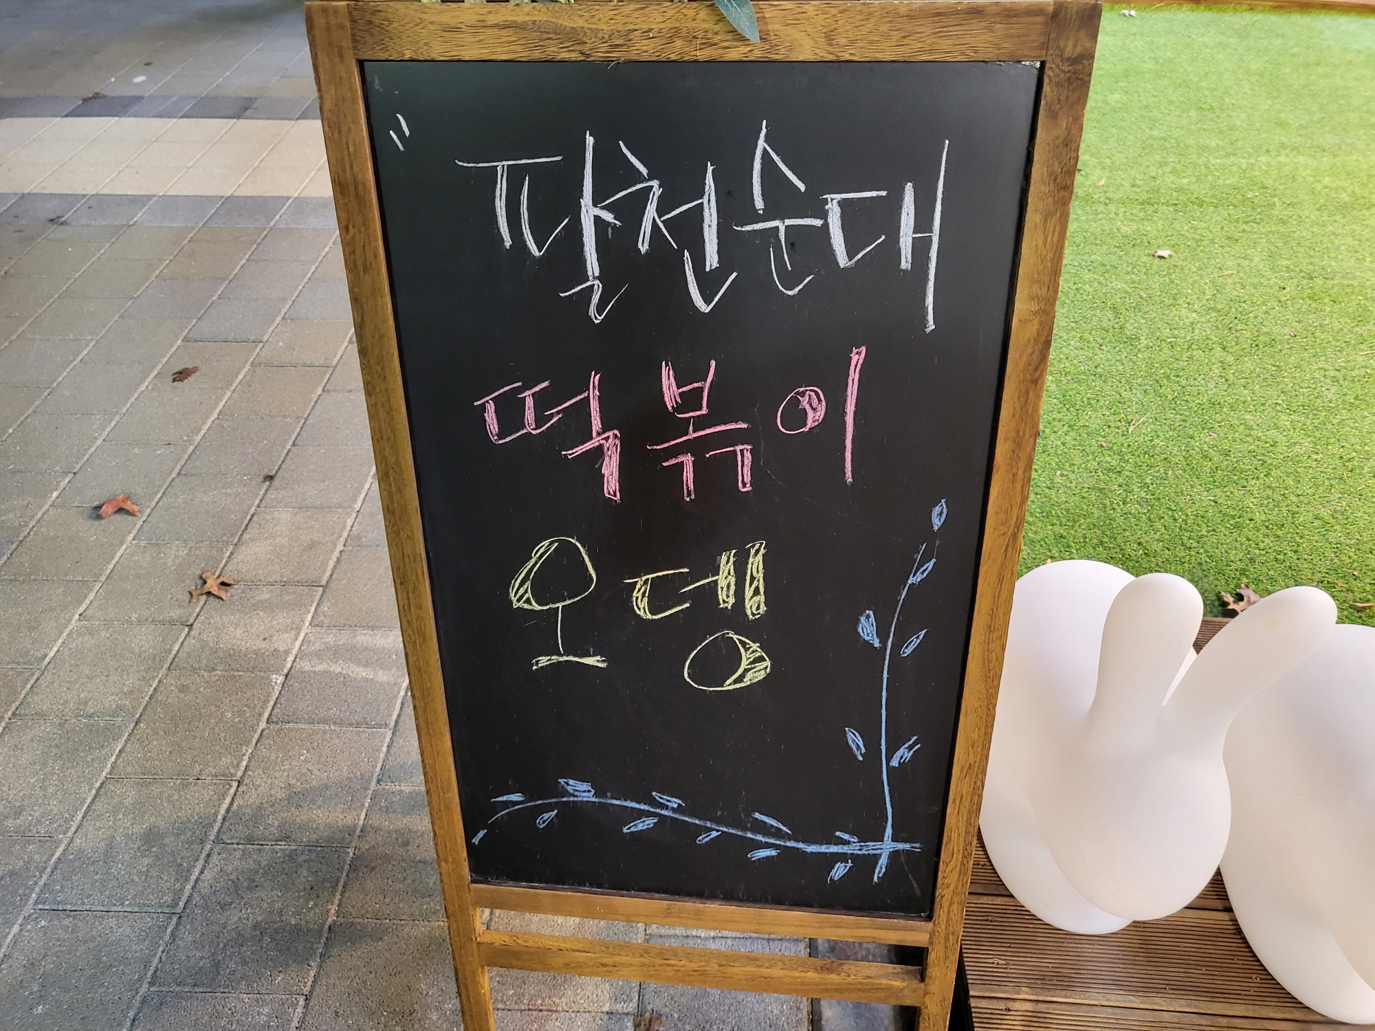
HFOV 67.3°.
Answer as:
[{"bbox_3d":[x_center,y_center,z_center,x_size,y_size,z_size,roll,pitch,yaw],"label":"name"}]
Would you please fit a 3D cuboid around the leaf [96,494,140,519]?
[{"bbox_3d":[-1.104,-0.017,2.007,0.083,0.026,0.042,0,40,0],"label":"leaf"}]

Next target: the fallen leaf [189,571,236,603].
[{"bbox_3d":[-0.849,0.128,1.844,0.081,0.013,0.074,0,40,0],"label":"fallen leaf"}]

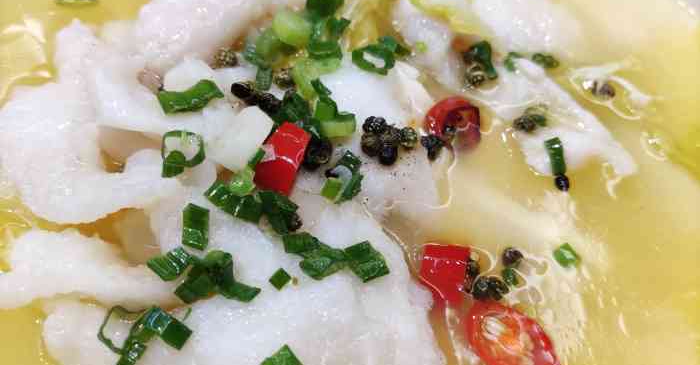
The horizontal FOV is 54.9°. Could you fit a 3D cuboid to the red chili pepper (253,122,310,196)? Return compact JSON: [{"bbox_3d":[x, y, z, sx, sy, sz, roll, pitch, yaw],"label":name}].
[{"bbox_3d":[-0.016,-0.005,0.159,0.009,0.011,0.013,27,55,16],"label":"red chili pepper"}]

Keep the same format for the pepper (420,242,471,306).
[{"bbox_3d":[0.022,0.021,0.152,0.011,0.011,0.013,7,52,0],"label":"pepper"}]

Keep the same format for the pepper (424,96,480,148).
[{"bbox_3d":[0.027,-0.016,0.180,0.011,0.011,0.013,28,55,16],"label":"pepper"}]

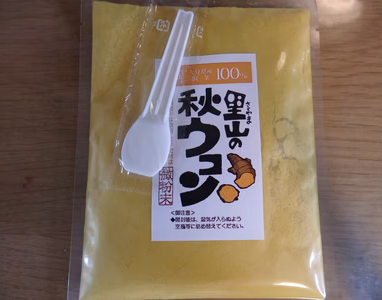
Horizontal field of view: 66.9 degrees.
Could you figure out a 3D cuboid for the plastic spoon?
[{"bbox_3d":[-0.016,-0.035,0.171,0.026,0.010,0.101,15,84,3],"label":"plastic spoon"}]

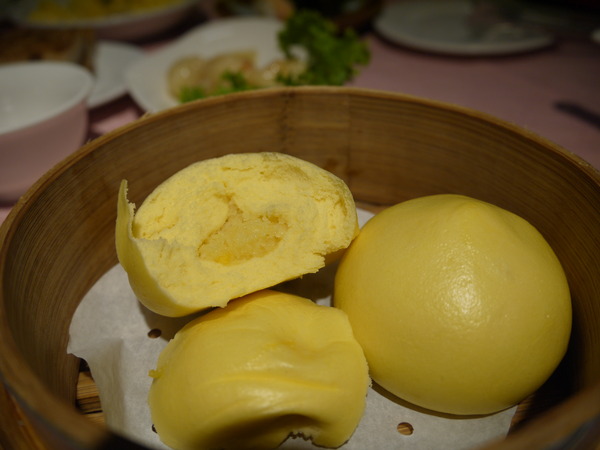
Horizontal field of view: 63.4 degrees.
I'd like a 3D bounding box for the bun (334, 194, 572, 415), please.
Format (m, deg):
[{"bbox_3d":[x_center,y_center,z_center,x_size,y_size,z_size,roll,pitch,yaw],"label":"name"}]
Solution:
[{"bbox_3d":[0.044,0.018,0.143,0.067,0.049,0.067,-1,34,0],"label":"bun"}]

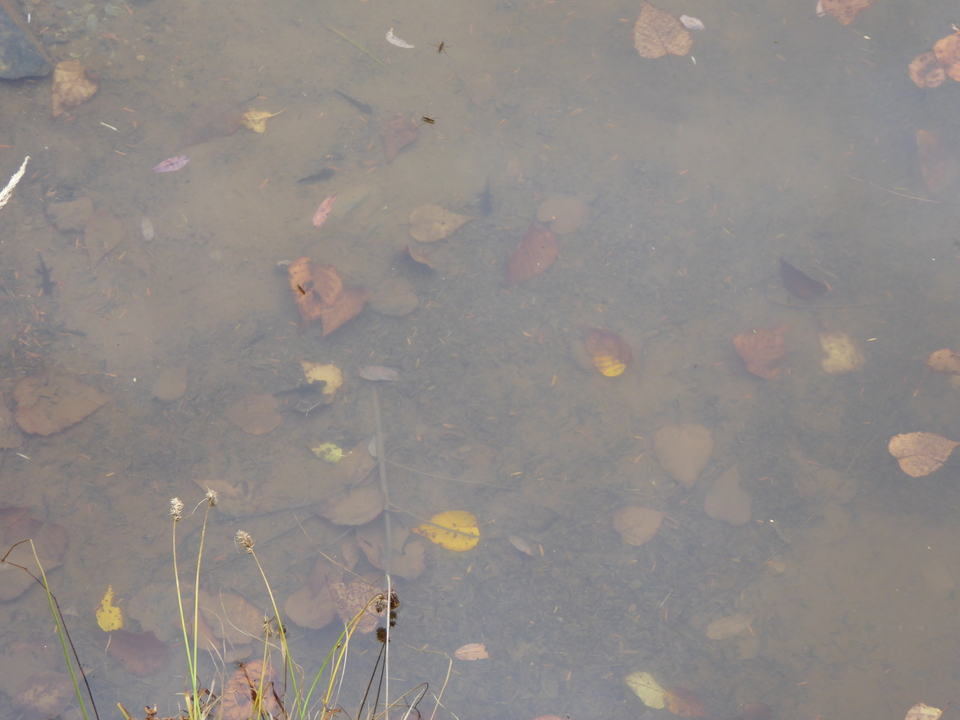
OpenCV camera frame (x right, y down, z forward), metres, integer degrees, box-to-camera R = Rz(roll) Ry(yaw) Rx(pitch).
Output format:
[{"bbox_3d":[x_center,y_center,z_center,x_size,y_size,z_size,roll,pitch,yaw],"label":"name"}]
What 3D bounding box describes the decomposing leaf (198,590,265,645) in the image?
[{"bbox_3d":[-0.249,0.255,2.176,0.076,0.008,0.051,9,51,8],"label":"decomposing leaf"}]

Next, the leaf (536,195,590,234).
[{"bbox_3d":[0.103,-0.181,2.697,0.063,0.008,0.062,-20,57,-14],"label":"leaf"}]

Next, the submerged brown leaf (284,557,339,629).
[{"bbox_3d":[-0.178,0.254,2.380,0.055,0.010,0.090,12,55,9],"label":"submerged brown leaf"}]

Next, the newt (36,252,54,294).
[{"bbox_3d":[-0.502,-0.100,2.523,0.023,0.008,0.064,-13,53,-10],"label":"newt"}]

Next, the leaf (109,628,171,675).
[{"bbox_3d":[-0.366,0.309,2.338,0.079,0.014,0.050,27,58,18],"label":"leaf"}]

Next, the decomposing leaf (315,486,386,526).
[{"bbox_3d":[-0.138,0.157,2.322,0.071,0.008,0.046,-6,52,-5],"label":"decomposing leaf"}]

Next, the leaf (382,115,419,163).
[{"bbox_3d":[-0.105,-0.278,2.765,0.045,0.013,0.081,15,55,11],"label":"leaf"}]

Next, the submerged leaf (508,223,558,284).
[{"bbox_3d":[0.058,-0.128,2.602,0.051,0.015,0.102,24,53,20],"label":"submerged leaf"}]

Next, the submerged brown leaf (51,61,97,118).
[{"bbox_3d":[-0.518,-0.352,2.796,0.056,0.015,0.104,-8,49,-7],"label":"submerged brown leaf"}]

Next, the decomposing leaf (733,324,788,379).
[{"bbox_3d":[0.320,-0.018,2.505,0.058,0.015,0.083,9,50,8],"label":"decomposing leaf"}]

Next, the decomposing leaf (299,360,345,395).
[{"bbox_3d":[-0.178,0.013,2.481,0.033,0.012,0.061,-36,58,-27],"label":"decomposing leaf"}]

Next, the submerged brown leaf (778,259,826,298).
[{"bbox_3d":[0.381,-0.104,2.579,0.045,0.018,0.069,-10,50,-9],"label":"submerged brown leaf"}]

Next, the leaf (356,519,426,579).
[{"bbox_3d":[-0.086,0.193,2.227,0.050,0.010,0.078,-21,53,-17],"label":"leaf"}]

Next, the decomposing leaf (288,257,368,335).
[{"bbox_3d":[-0.181,-0.077,2.610,0.097,0.028,0.117,-2,54,-1],"label":"decomposing leaf"}]

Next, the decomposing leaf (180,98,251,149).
[{"bbox_3d":[-0.332,-0.301,2.752,0.121,0.015,0.051,-25,53,-20],"label":"decomposing leaf"}]

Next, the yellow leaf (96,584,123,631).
[{"bbox_3d":[-0.379,0.255,2.246,0.027,0.008,0.056,-4,52,-3],"label":"yellow leaf"}]

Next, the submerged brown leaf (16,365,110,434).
[{"bbox_3d":[-0.472,0.042,2.455,0.108,0.012,0.095,0,49,0],"label":"submerged brown leaf"}]

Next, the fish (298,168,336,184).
[{"bbox_3d":[-0.195,-0.217,2.615,0.048,0.008,0.015,-18,54,-13],"label":"fish"}]

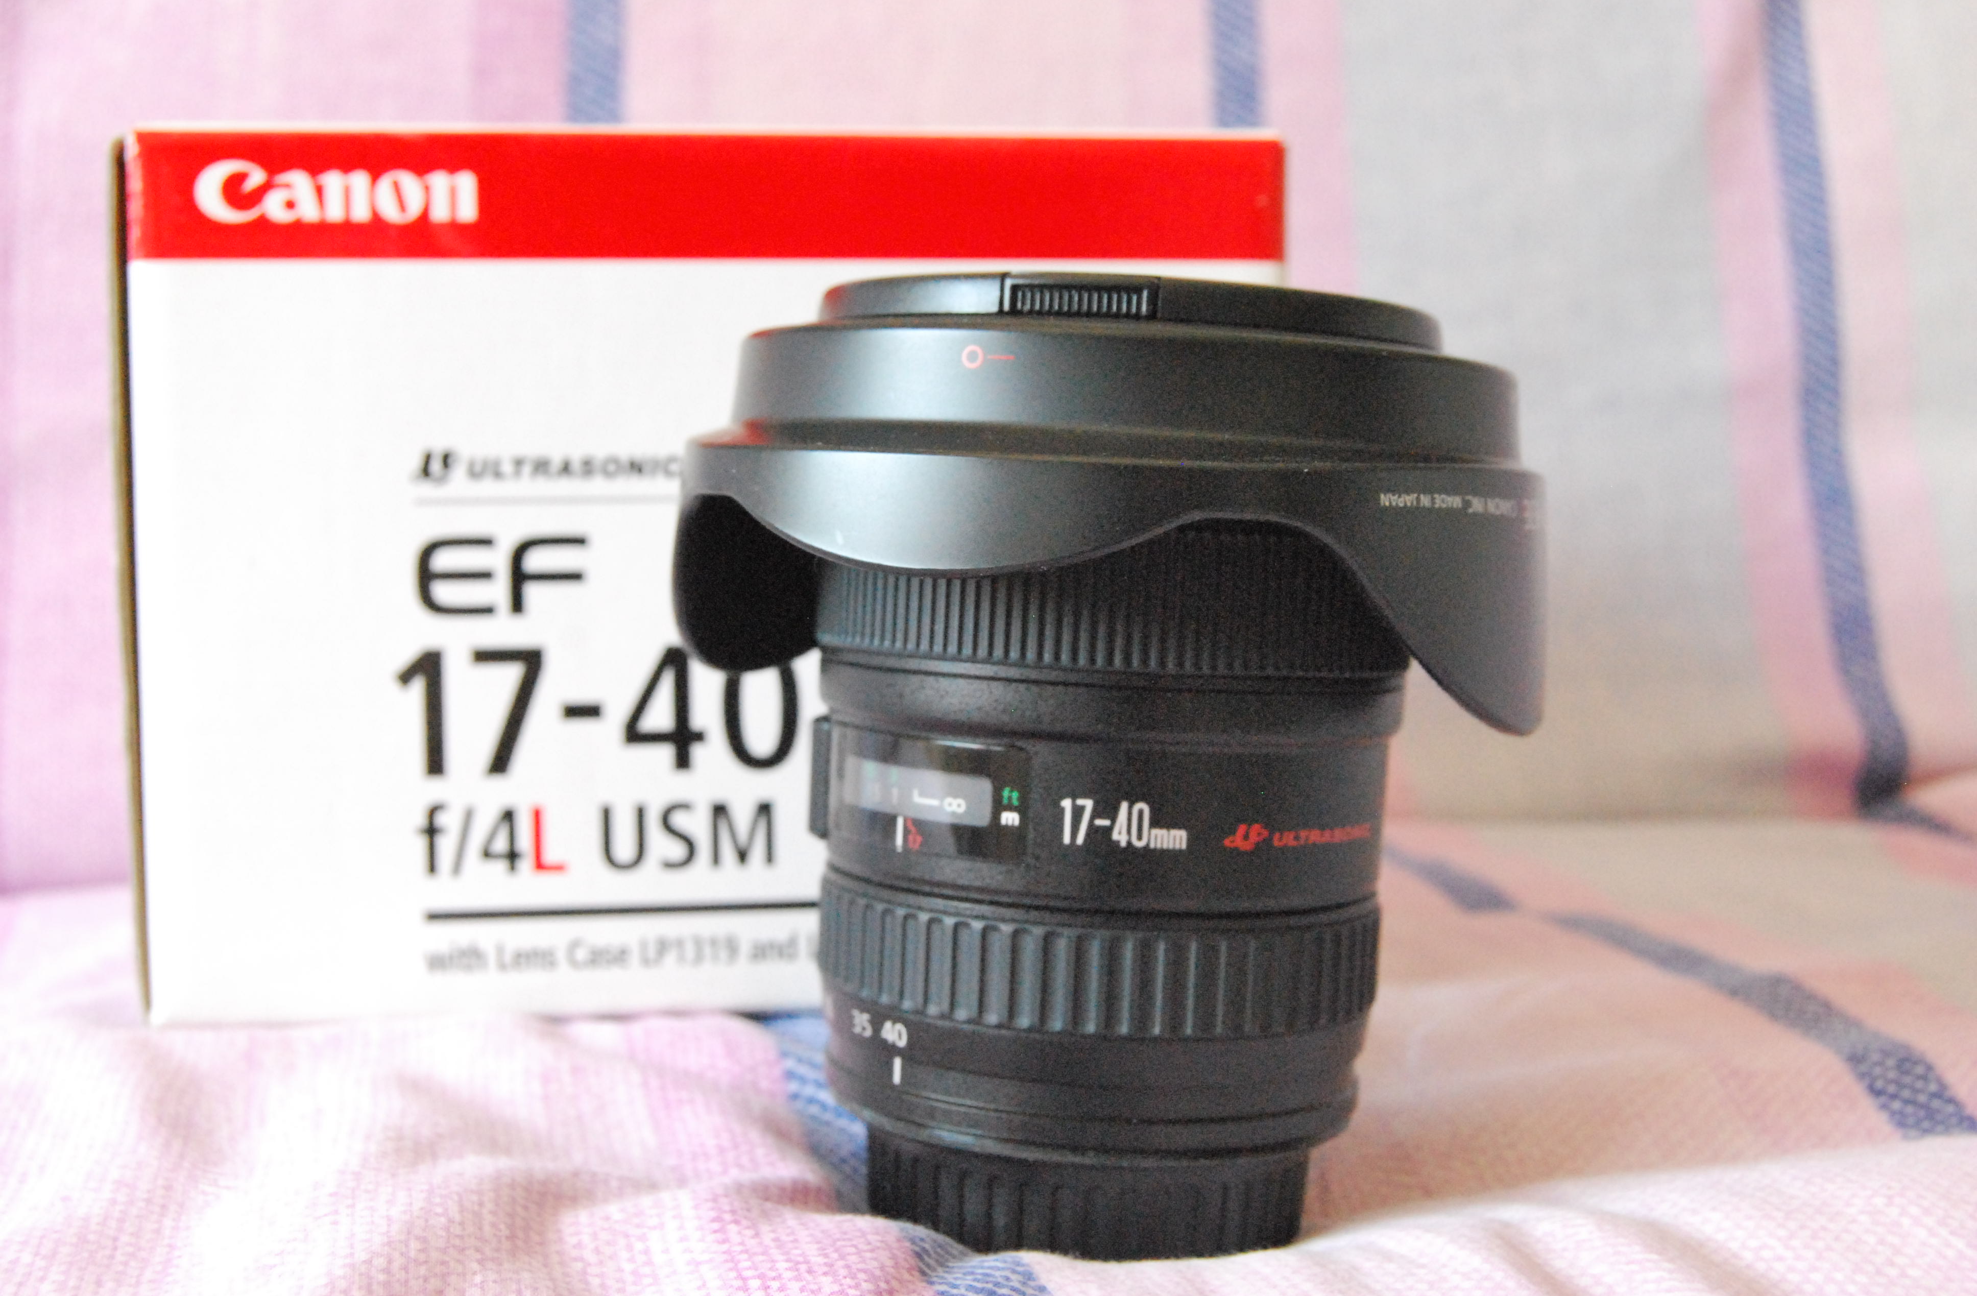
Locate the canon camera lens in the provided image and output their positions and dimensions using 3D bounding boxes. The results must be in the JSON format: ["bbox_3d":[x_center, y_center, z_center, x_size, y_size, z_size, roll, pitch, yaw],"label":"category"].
[{"bbox_3d":[0.015,0.017,0.338,0.115,0.123,0.115,3,2,5],"label":"canon camera lens"}]

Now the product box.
[{"bbox_3d":[-0.054,-0.018,0.504,0.195,0.148,0.147,-1,4,-7],"label":"product box"}]

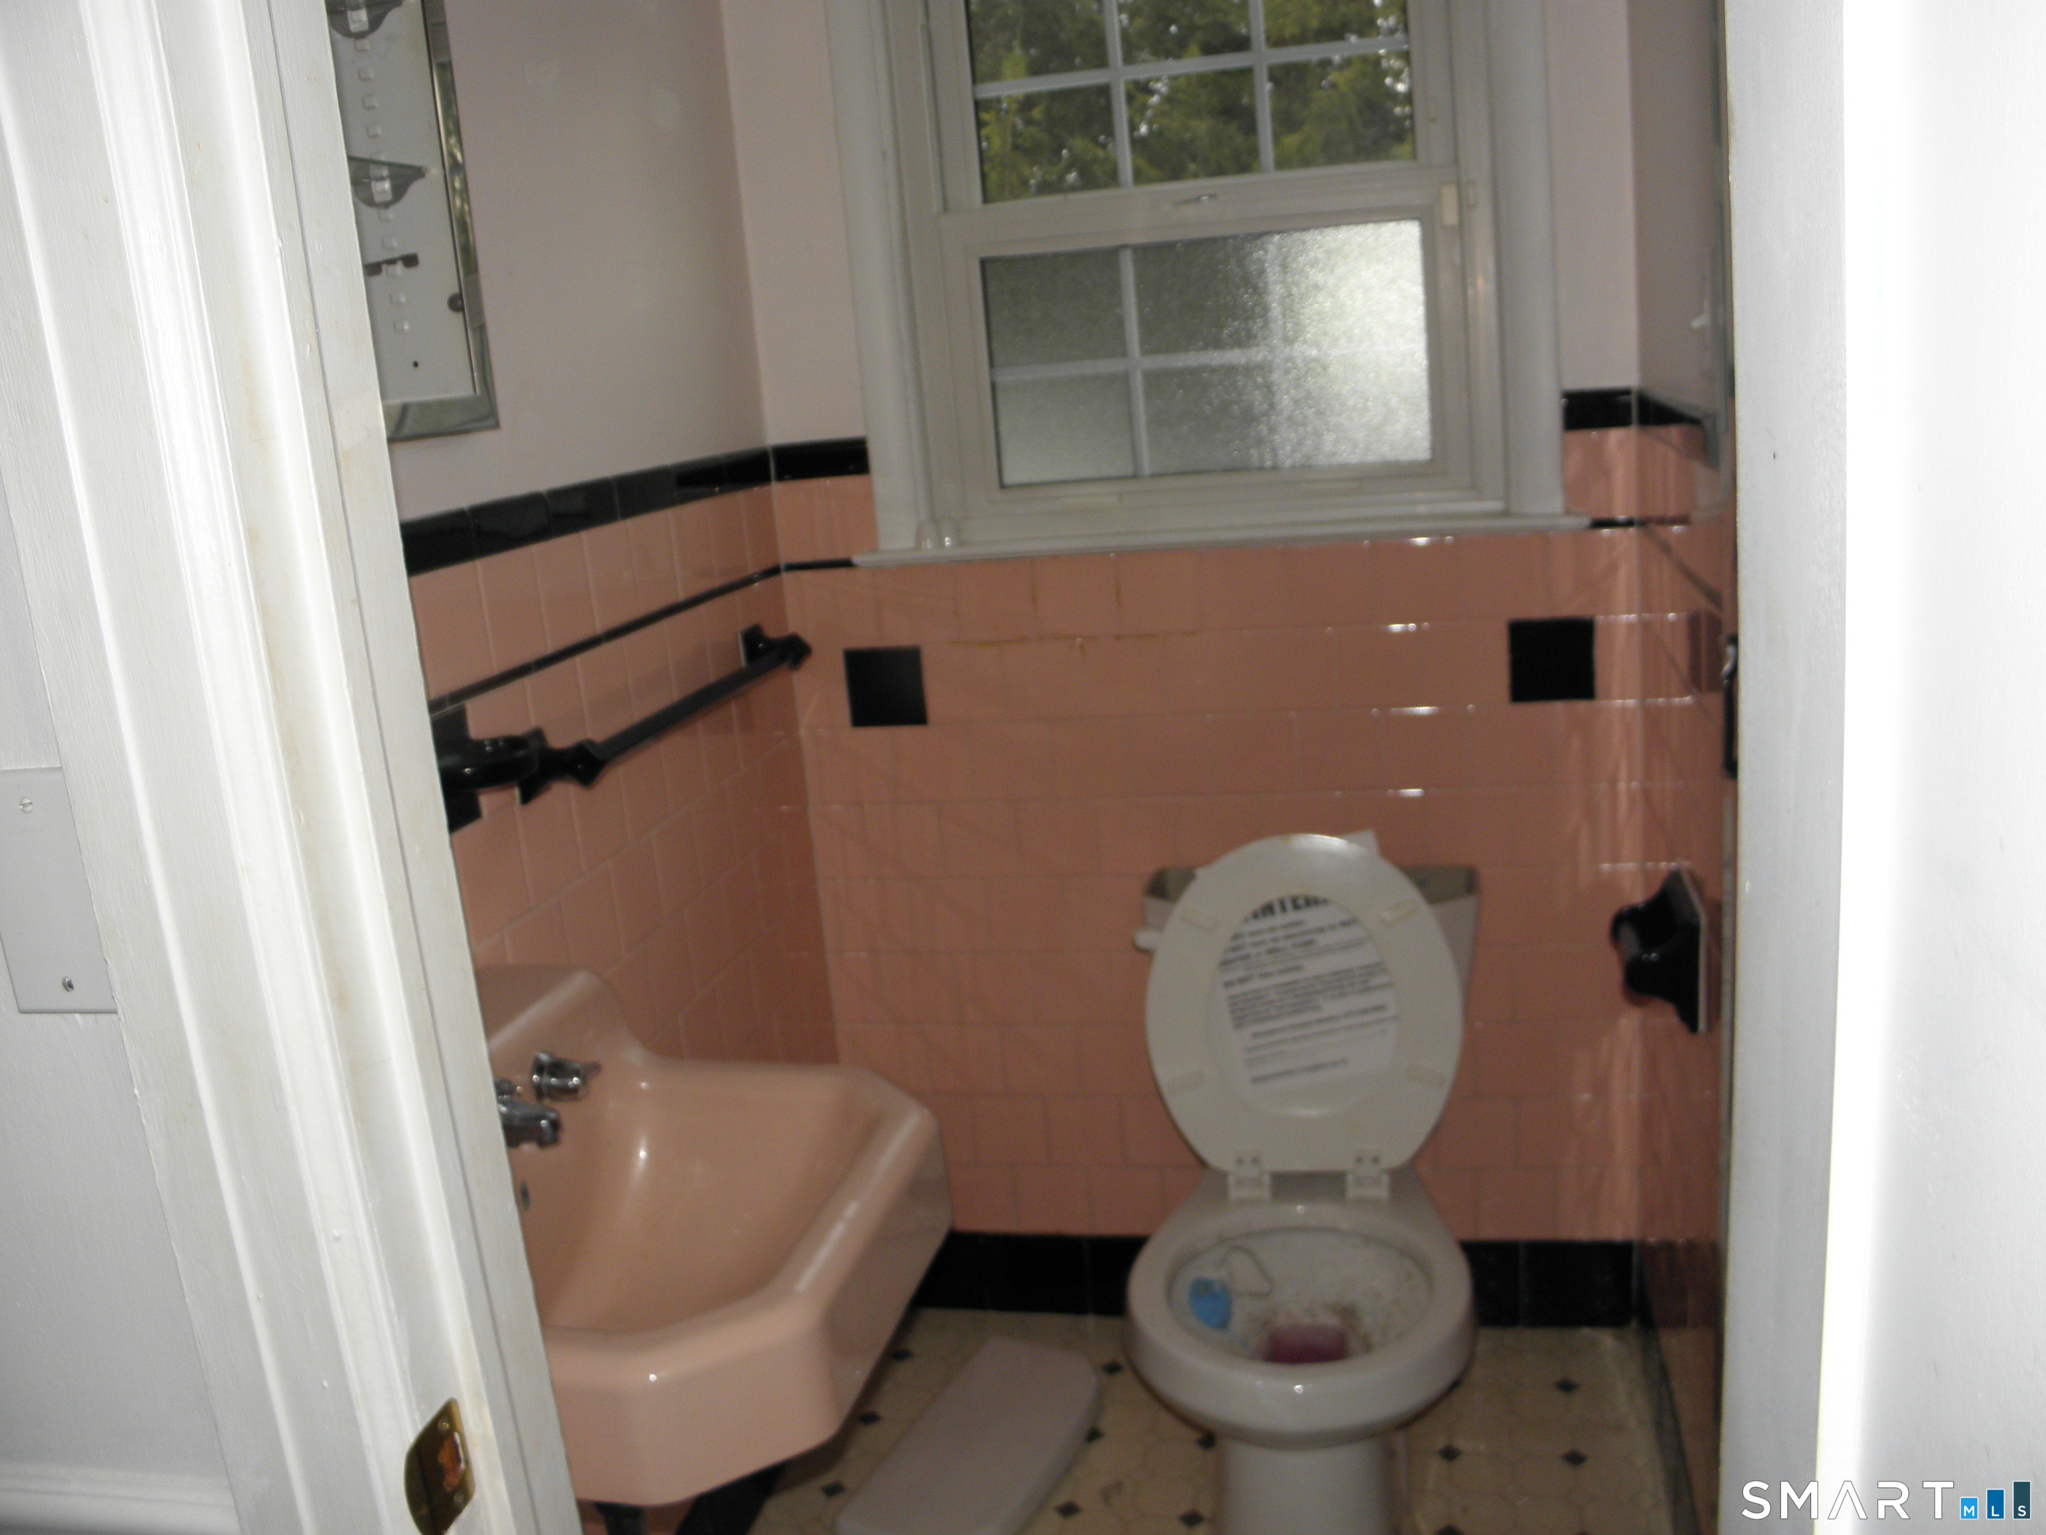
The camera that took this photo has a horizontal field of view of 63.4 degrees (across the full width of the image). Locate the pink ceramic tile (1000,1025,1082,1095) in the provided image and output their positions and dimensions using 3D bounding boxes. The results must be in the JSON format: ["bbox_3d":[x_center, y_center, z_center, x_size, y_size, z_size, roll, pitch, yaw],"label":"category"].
[{"bbox_3d":[0.026,0.415,2.357,0.108,0.108,0.009,-2,14,12],"label":"pink ceramic tile"}]

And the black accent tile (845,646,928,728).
[{"bbox_3d":[-0.186,-0.111,2.268,0.108,0.108,0.010,-2,14,11],"label":"black accent tile"}]

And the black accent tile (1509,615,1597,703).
[{"bbox_3d":[0.665,-0.138,2.079,0.107,0.107,0.010,-2,14,13],"label":"black accent tile"}]

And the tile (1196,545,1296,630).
[{"bbox_3d":[0.282,-0.231,2.127,0.108,0.108,0.009,-2,14,12],"label":"tile"}]

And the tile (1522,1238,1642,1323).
[{"bbox_3d":[0.765,0.709,2.282,0.146,0.132,0.011,-2,14,12],"label":"tile"}]

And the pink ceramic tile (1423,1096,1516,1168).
[{"bbox_3d":[0.625,0.502,2.281,0.108,0.108,0.010,-2,14,11],"label":"pink ceramic tile"}]

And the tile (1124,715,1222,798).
[{"bbox_3d":[0.200,-0.017,2.220,0.108,0.108,0.012,-2,14,13],"label":"tile"}]

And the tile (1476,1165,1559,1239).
[{"bbox_3d":[0.676,0.597,2.269,0.108,0.108,0.009,-2,14,12],"label":"tile"}]

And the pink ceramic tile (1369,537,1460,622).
[{"bbox_3d":[0.499,-0.240,2.109,0.108,0.108,0.010,-2,14,11],"label":"pink ceramic tile"}]

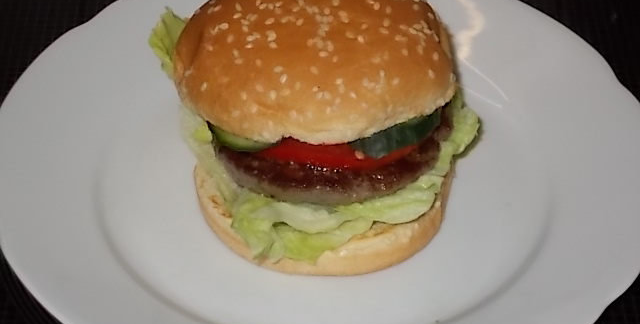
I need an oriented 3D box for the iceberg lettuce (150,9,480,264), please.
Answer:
[{"bbox_3d":[0.000,-0.013,0.716,0.127,0.054,0.110,2,42,0],"label":"iceberg lettuce"}]

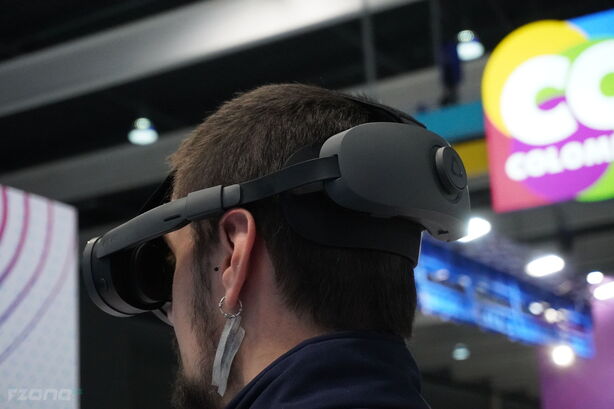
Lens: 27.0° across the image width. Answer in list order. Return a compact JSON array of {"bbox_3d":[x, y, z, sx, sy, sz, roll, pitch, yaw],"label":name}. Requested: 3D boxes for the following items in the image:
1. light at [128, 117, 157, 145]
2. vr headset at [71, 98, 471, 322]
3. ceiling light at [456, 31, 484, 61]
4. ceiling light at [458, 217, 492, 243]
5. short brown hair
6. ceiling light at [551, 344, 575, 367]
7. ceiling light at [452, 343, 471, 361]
[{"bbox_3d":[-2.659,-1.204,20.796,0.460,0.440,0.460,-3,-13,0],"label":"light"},{"bbox_3d":[-0.012,-0.001,0.918,0.278,0.155,0.175,-16,-18,27],"label":"vr headset"},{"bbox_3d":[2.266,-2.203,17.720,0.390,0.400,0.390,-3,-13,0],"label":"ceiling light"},{"bbox_3d":[2.296,0.363,17.849,0.480,0.280,0.400,-3,-13,0],"label":"ceiling light"},{"bbox_3d":[-0.007,0.003,0.920,0.200,0.195,0.168,-12,-16,28],"label":"short brown hair"},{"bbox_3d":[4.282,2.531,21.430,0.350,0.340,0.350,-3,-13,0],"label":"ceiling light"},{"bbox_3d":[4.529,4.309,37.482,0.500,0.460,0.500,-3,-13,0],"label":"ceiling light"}]

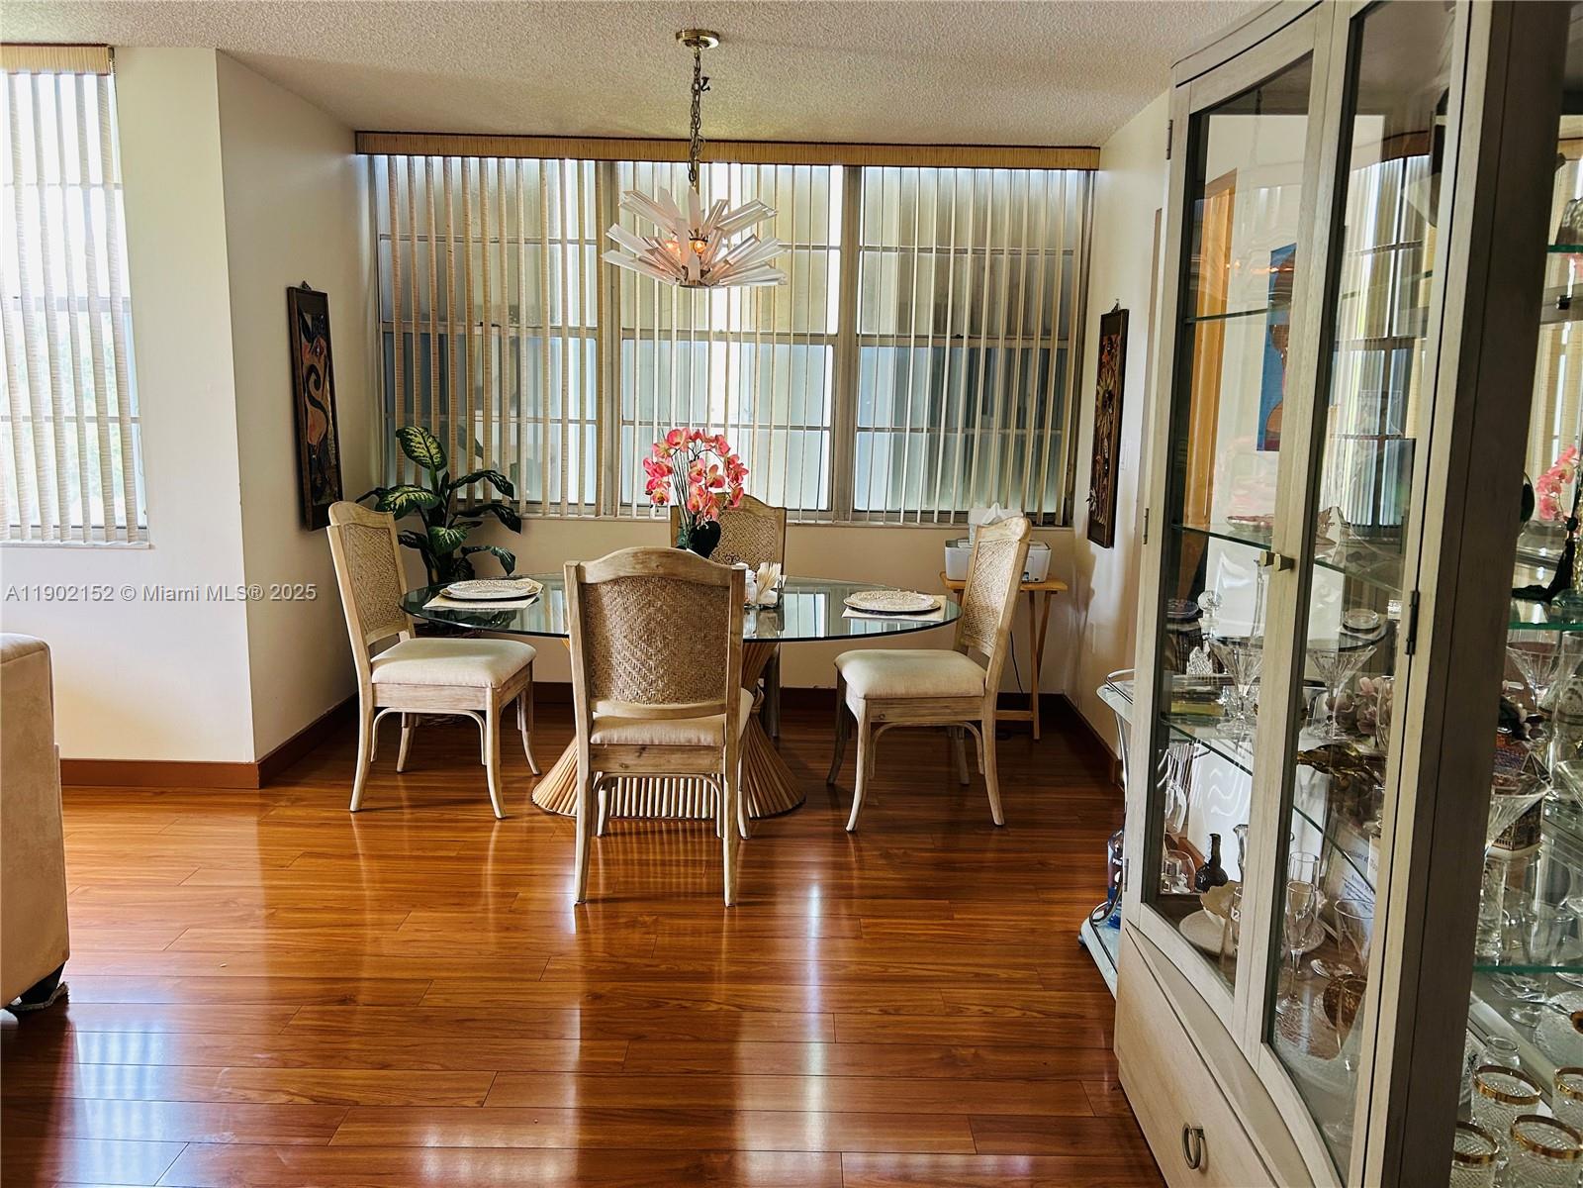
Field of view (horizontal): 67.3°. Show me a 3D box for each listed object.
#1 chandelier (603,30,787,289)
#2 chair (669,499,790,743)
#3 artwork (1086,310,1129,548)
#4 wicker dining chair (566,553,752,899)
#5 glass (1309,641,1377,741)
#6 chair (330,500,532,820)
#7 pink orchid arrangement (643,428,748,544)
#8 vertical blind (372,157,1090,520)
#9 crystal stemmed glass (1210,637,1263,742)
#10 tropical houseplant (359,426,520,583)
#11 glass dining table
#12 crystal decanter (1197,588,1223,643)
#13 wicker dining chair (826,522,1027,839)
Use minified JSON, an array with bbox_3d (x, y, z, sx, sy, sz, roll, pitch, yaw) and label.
[{"bbox_3d":[-0.308,-1.368,3.782,0.581,0.732,0.581,1,9,0],"label":"chandelier"},{"bbox_3d":[-0.268,0.144,4.669,0.520,1.000,0.600,1,9,0],"label":"chair"},{"bbox_3d":[1.257,-0.651,4.714,0.030,0.910,0.325,1,9,0],"label":"artwork"},{"bbox_3d":[-0.377,0.330,3.518,0.518,1.033,0.609,1,9,-1],"label":"wicker dining chair"},{"bbox_3d":[1.069,0.189,2.323,0.128,0.175,0.128,1,9,0],"label":"glass"},{"bbox_3d":[-1.247,0.206,4.202,0.609,1.033,0.518,1,9,2],"label":"chair"},{"bbox_3d":[-0.308,-0.240,3.820,0.330,0.570,0.280,1,9,0],"label":"pink orchid arrangement"},{"bbox_3d":[-0.266,-1.075,5.176,3.050,1.530,0.120,1,9,0],"label":"vertical blind"},{"bbox_3d":[0.856,0.178,2.238,0.125,0.167,0.125,1,9,0],"label":"crystal stemmed glass"},{"bbox_3d":[-1.454,-0.059,4.984,0.620,1.240,0.580,1,9,0],"label":"tropical houseplant"},{"bbox_3d":[-0.380,0.387,4.119,1.913,0.734,1.333,1,9,-1],"label":"glass dining table"},{"bbox_3d":[0.895,0.132,2.567,0.110,0.285,0.110,1,9,0],"label":"crystal decanter"},{"bbox_3d":[0.462,0.242,4.172,0.609,1.033,0.518,0,9,-6],"label":"wicker dining chair"}]

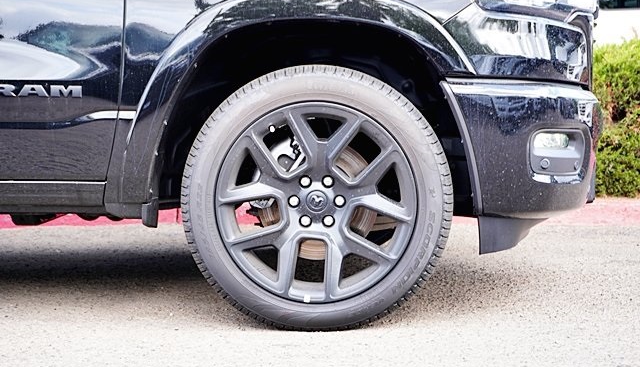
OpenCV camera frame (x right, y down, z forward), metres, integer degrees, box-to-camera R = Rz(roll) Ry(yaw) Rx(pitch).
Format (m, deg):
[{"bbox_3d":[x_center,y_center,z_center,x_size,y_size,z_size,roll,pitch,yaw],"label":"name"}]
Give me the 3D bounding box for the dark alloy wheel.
[{"bbox_3d":[-0.009,0.046,3.500,0.815,0.805,0.285,0,1,0],"label":"dark alloy wheel"}]

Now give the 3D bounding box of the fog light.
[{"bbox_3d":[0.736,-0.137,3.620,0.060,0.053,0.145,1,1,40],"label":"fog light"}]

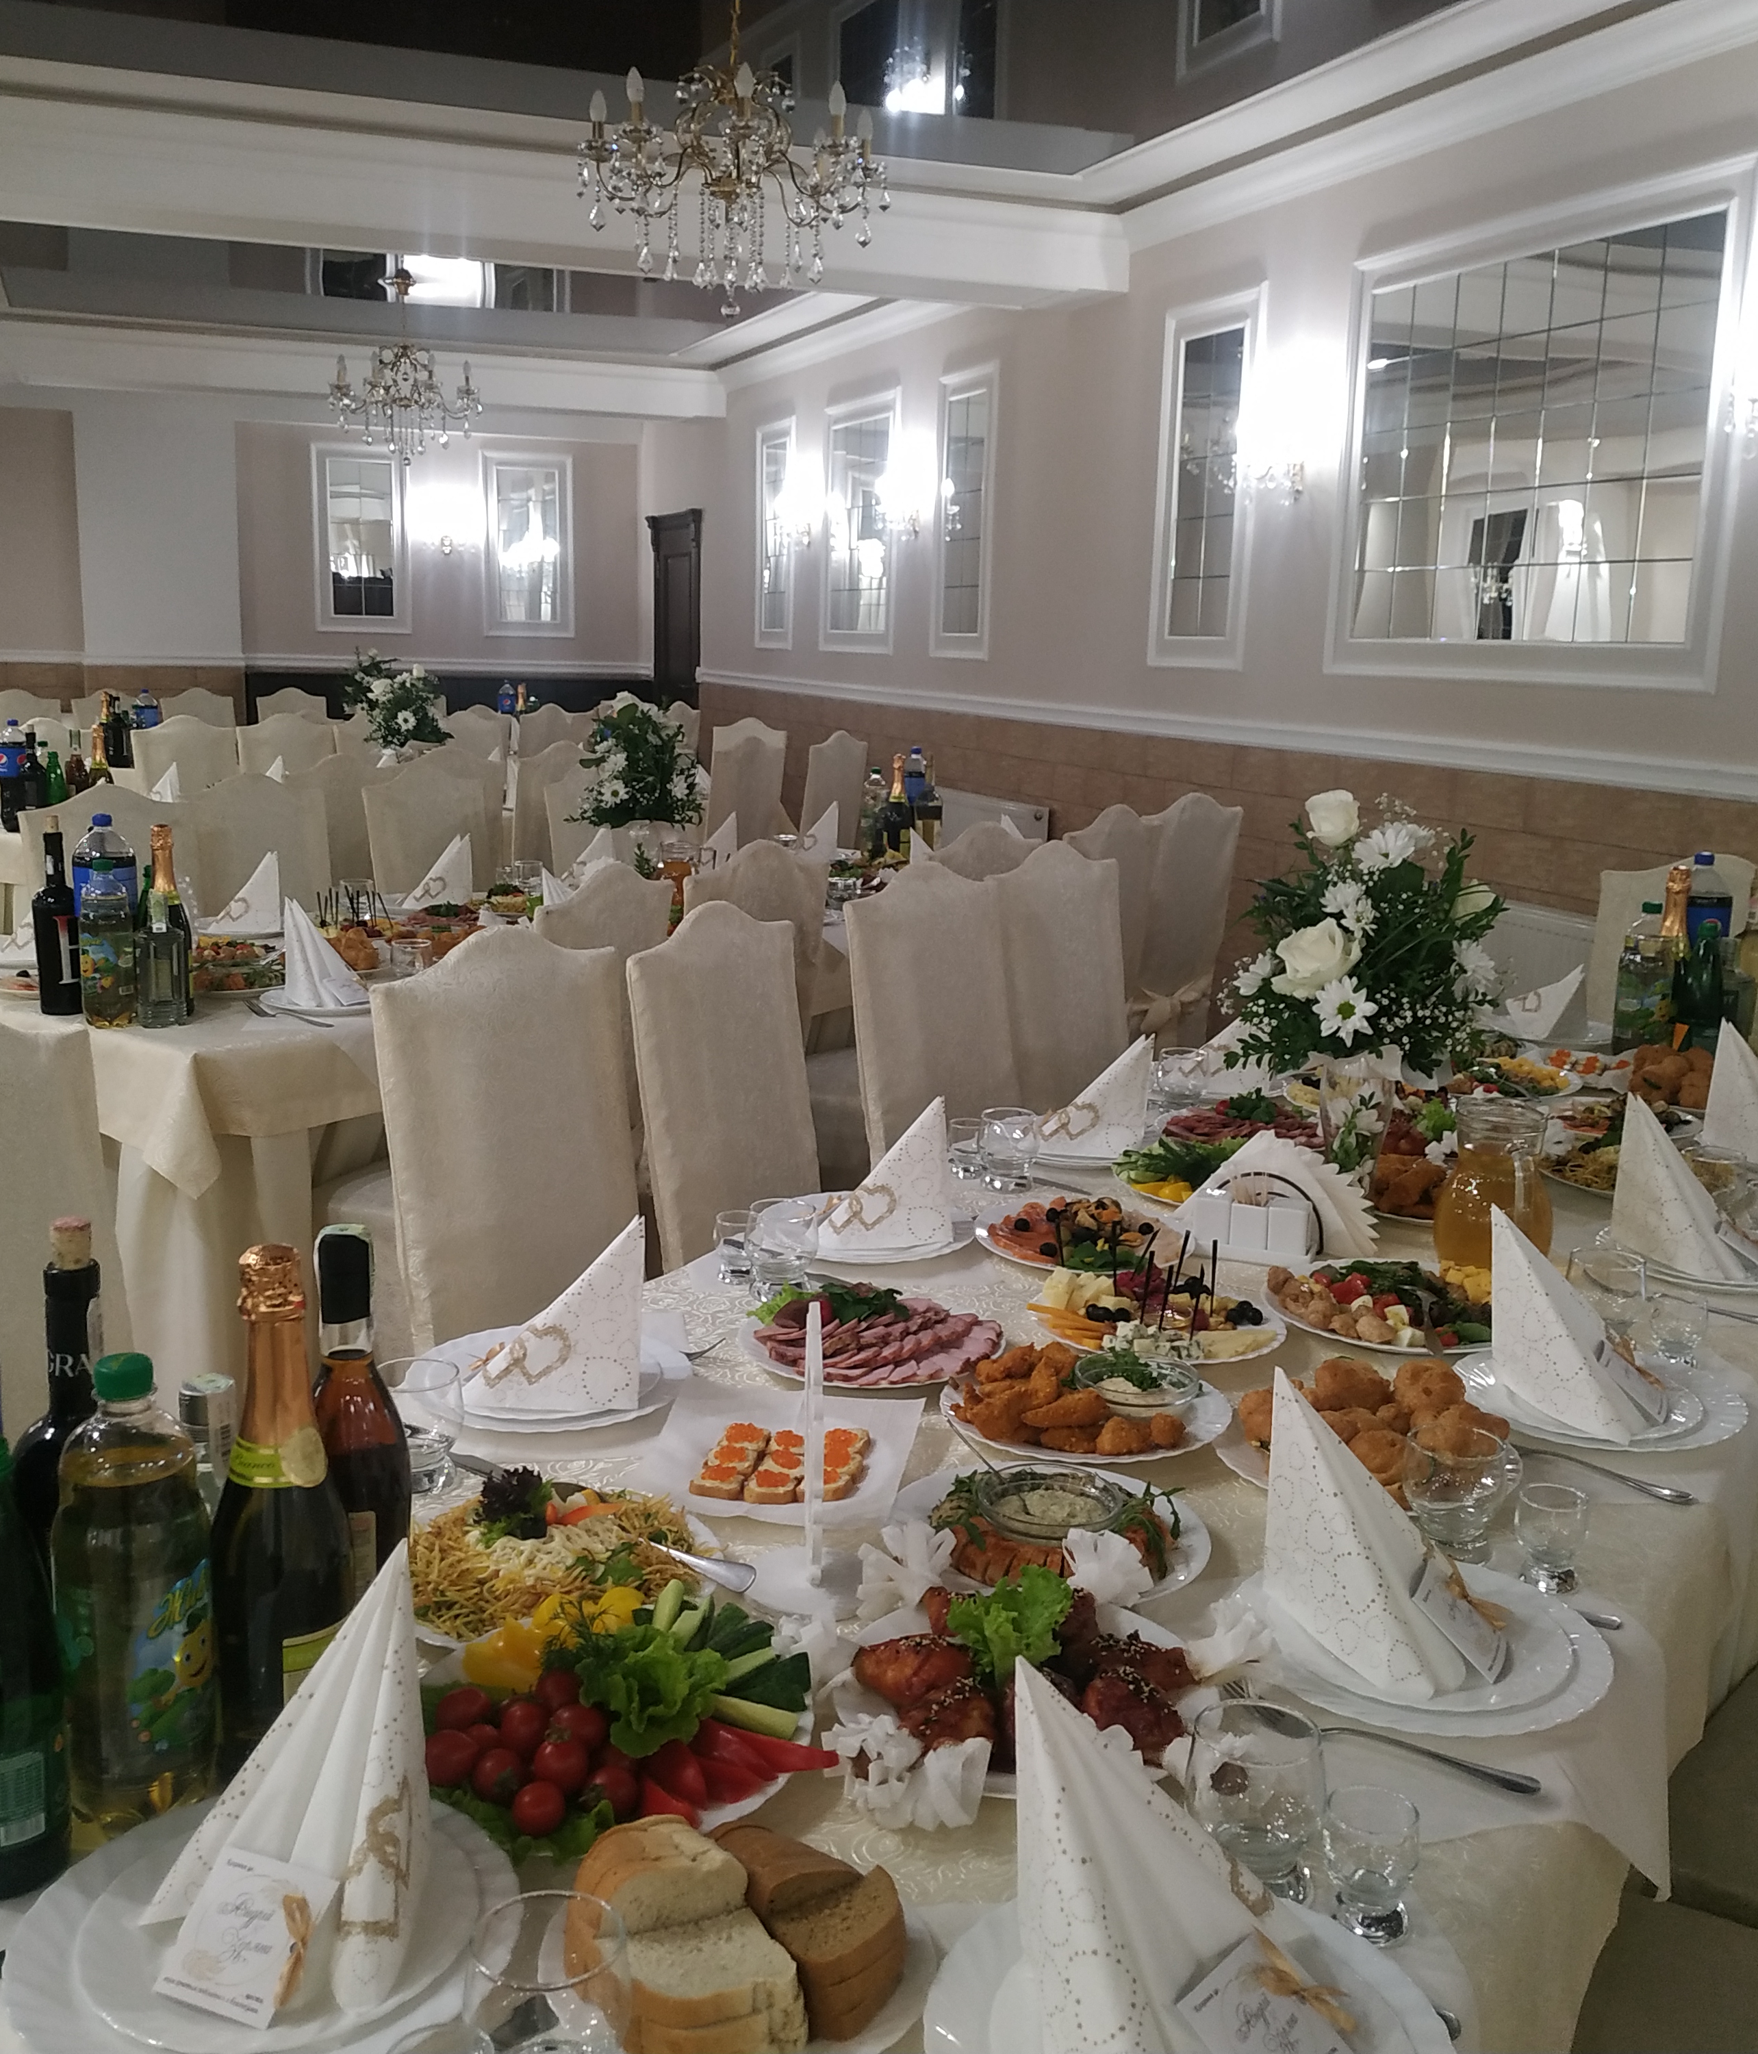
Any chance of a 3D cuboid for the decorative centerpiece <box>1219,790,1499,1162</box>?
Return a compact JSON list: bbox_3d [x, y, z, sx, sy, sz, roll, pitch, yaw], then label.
[{"bbox_3d":[0.622,-0.048,2.382,0.350,0.495,0.360,9,14,31],"label":"decorative centerpiece"}]

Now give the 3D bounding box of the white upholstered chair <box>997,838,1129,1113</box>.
[{"bbox_3d":[0.527,0.170,3.638,0.560,1.010,0.460,10,15,35],"label":"white upholstered chair"}]

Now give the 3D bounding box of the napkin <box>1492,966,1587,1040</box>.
[{"bbox_3d":[1.123,-0.051,3.235,0.150,0.135,0.150,9,14,33],"label":"napkin"}]

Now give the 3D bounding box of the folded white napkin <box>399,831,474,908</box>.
[{"bbox_3d":[-1.011,-0.382,4.466,0.140,0.158,0.140,7,13,23],"label":"folded white napkin"}]

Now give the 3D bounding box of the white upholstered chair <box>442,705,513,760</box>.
[{"bbox_3d":[-1.791,-0.938,8.831,0.550,1.035,0.450,9,14,33],"label":"white upholstered chair"}]

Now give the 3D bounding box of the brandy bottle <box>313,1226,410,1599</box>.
[{"bbox_3d":[-0.326,0.263,1.174,0.075,0.289,0.075,-4,13,-21],"label":"brandy bottle"}]

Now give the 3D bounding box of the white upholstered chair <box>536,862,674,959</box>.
[{"bbox_3d":[-0.657,0.215,3.326,0.530,1.035,0.440,9,14,33],"label":"white upholstered chair"}]

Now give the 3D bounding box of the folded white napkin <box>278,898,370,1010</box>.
[{"bbox_3d":[-0.990,-0.130,3.318,0.150,0.166,0.135,9,14,33],"label":"folded white napkin"}]

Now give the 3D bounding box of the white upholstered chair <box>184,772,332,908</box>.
[{"bbox_3d":[-1.400,-0.108,4.760,0.530,1.020,0.460,9,14,32],"label":"white upholstered chair"}]

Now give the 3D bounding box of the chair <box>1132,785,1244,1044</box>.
[{"bbox_3d":[0.585,-0.119,5.079,0.530,1.035,0.440,9,14,33],"label":"chair"}]

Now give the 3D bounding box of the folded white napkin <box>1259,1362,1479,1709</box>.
[{"bbox_3d":[0.332,0.328,1.267,0.150,0.166,0.135,9,14,33],"label":"folded white napkin"}]

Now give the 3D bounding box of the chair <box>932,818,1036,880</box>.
[{"bbox_3d":[0.001,0.017,4.314,0.560,1.010,0.460,9,14,34],"label":"chair"}]

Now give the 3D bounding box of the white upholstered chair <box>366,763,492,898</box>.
[{"bbox_3d":[-1.050,-0.168,5.151,0.530,1.035,0.440,9,14,33],"label":"white upholstered chair"}]

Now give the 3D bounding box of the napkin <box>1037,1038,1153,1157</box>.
[{"bbox_3d":[0.284,0.076,2.451,0.150,0.166,0.135,9,14,33],"label":"napkin"}]

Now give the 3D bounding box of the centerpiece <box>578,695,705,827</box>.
[{"bbox_3d":[-0.576,-0.562,4.674,0.330,0.490,0.335,2,12,0],"label":"centerpiece"}]

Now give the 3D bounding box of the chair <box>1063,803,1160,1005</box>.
[{"bbox_3d":[0.389,-0.072,4.841,0.530,1.020,0.460,10,14,35],"label":"chair"}]

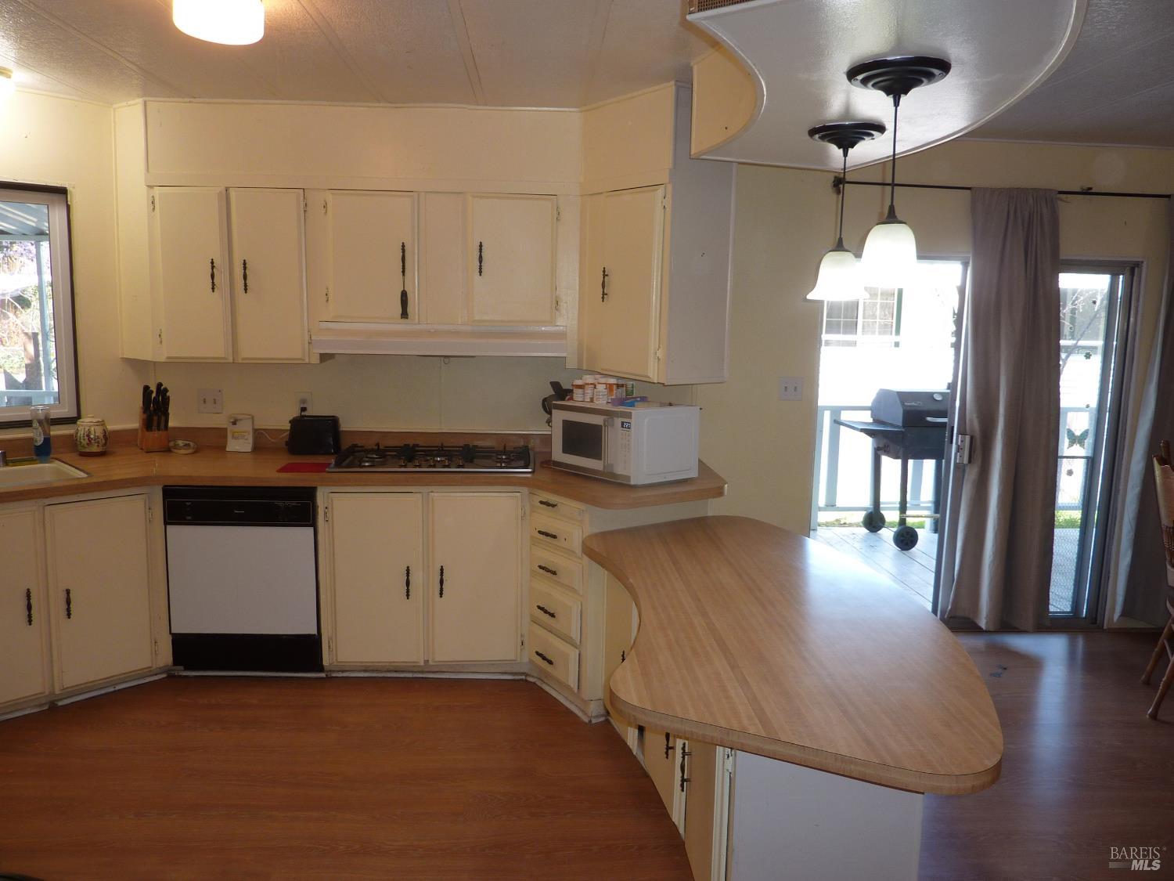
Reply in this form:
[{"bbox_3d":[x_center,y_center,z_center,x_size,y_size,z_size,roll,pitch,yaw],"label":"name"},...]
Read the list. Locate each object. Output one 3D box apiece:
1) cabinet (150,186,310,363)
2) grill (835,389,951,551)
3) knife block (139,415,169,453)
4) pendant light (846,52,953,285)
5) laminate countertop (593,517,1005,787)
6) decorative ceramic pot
[{"bbox_3d":[-1.575,-0.751,3.901,0.689,0.765,0.320,1,9,-2],"label":"cabinet"},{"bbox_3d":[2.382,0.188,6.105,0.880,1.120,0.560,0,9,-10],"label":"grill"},{"bbox_3d":[-2.093,-0.043,4.092,0.115,0.180,0.130,-4,10,-31],"label":"knife block"},{"bbox_3d":[0.760,-0.632,2.103,0.240,0.530,0.240,1,9,-2],"label":"pendant light"},{"bbox_3d":[0.502,0.502,2.634,0.970,0.042,2.050,1,9,-2],"label":"laminate countertop"},{"bbox_3d":[-2.340,-0.033,3.995,0.160,0.185,0.160,1,9,-2],"label":"decorative ceramic pot"}]

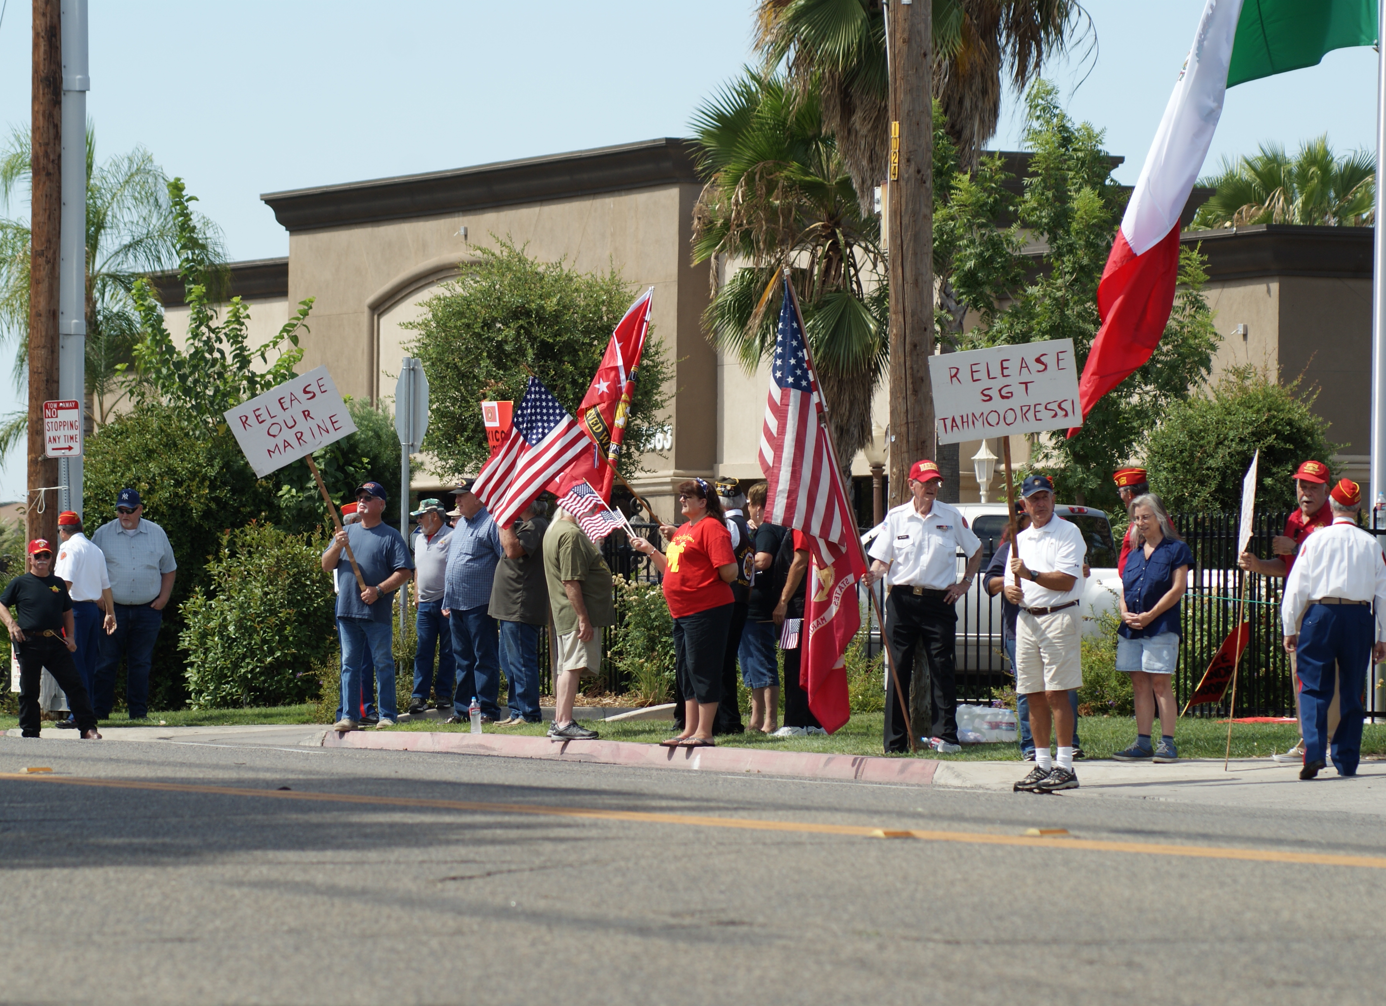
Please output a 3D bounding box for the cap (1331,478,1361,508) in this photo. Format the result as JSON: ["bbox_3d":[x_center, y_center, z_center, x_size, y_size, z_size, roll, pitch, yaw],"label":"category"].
[{"bbox_3d":[3.830,-0.058,44.100,0.160,0.150,0.260,0,-1,-20],"label":"cap"}]

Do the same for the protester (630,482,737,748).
[{"bbox_3d":[-0.026,0.681,46.700,0.620,1.660,0.540,0,-1,-30],"label":"protester"}]

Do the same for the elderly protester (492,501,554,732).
[{"bbox_3d":[-1.294,0.808,56.600,0.450,1.730,0.500,1,-1,-25],"label":"elderly protester"}]

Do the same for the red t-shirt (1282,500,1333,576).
[{"bbox_3d":[3.783,0.299,45.600,0.520,0.660,0.330,0,-1,20],"label":"red t-shirt"}]

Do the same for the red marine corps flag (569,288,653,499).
[{"bbox_3d":[-0.564,-0.706,49.200,0.620,1.420,0.350,0,-1,-6],"label":"red marine corps flag"}]

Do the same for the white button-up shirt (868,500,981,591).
[{"bbox_3d":[1.424,0.260,46.300,0.680,0.570,0.320,1,-1,0],"label":"white button-up shirt"}]

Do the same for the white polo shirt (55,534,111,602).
[{"bbox_3d":[-4.905,0.519,60.500,0.480,0.570,0.320,0,-1,-34],"label":"white polo shirt"}]

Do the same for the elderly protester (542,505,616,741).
[{"bbox_3d":[-0.733,0.714,48.700,0.450,1.680,0.540,0,-1,20],"label":"elderly protester"}]

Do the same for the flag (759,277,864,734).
[{"bbox_3d":[0.716,0.014,45.200,0.640,2.700,0.400,0,-1,-6],"label":"flag"}]

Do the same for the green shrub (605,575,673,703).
[{"bbox_3d":[-0.362,1.123,61.800,0.800,1.070,0.750,0,0,0],"label":"green shrub"}]

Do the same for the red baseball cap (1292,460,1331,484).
[{"bbox_3d":[3.787,-0.190,46.000,0.190,0.145,0.280,0,-1,23],"label":"red baseball cap"}]

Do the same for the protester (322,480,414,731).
[{"bbox_3d":[-2.382,0.751,55.000,0.660,1.820,0.460,0,0,22],"label":"protester"}]

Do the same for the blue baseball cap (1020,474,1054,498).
[{"bbox_3d":[1.944,-0.089,42.500,0.185,0.135,0.270,1,-1,-7],"label":"blue baseball cap"}]

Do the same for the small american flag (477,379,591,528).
[{"bbox_3d":[-1.170,-0.339,50.500,0.820,0.630,0.200,-43,0,0],"label":"small american flag"}]

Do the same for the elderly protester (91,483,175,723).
[{"bbox_3d":[-4.471,0.805,60.000,0.700,1.840,0.420,1,-1,5],"label":"elderly protester"}]

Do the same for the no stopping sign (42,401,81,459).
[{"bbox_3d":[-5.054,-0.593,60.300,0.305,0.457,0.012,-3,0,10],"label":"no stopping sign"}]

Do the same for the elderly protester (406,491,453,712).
[{"bbox_3d":[-2.050,0.809,59.300,0.480,1.690,0.350,0,-1,33],"label":"elderly protester"}]

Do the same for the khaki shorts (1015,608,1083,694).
[{"bbox_3d":[2.067,0.856,43.700,0.410,0.500,0.330,0,-1,36],"label":"khaki shorts"}]

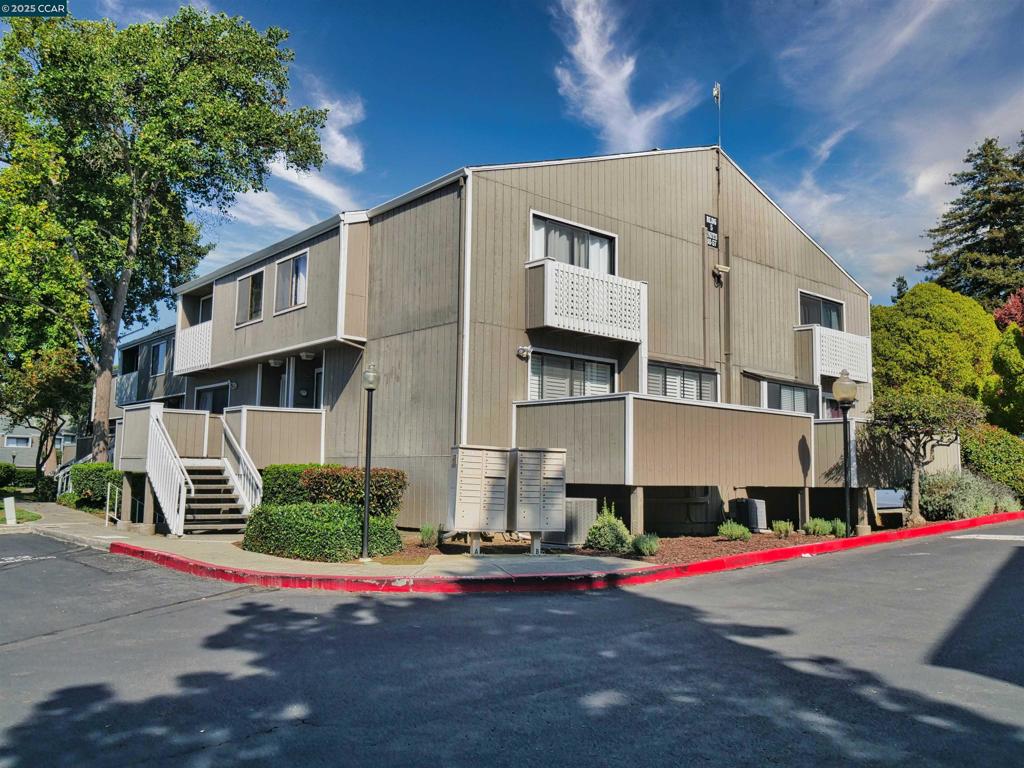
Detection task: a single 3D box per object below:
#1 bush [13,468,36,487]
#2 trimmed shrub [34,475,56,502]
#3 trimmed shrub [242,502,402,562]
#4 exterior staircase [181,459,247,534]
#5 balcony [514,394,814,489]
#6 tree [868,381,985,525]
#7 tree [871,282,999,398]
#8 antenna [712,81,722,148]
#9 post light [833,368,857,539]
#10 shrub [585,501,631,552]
[{"bbox_3d":[-29.604,5.674,50.300,1.500,1.080,1.400,6,-8,-40],"label":"bush"},{"bbox_3d":[-17.459,3.918,30.999,0.850,0.990,0.850,6,-8,-40],"label":"trimmed shrub"},{"bbox_3d":[-2.932,2.188,12.567,1.350,0.700,2.650,6,-8,-40],"label":"trimmed shrub"},{"bbox_3d":[-6.217,2.222,16.683,1.500,1.470,1.950,6,-8,-40],"label":"exterior staircase"},{"bbox_3d":[3.123,1.241,16.284,5.730,1.480,2.850,6,-8,-40],"label":"balcony"},{"bbox_3d":[8.757,1.444,17.500,2.400,3.020,2.400,6,-8,-40],"label":"tree"},{"bbox_3d":[14.989,0.156,29.582,5.400,7.640,5.200,6,-8,-40],"label":"tree"},{"bbox_3d":[5.149,-6.746,20.676,0.220,1.760,0.220,6,-8,-40],"label":"antenna"},{"bbox_3d":[6.320,1.303,15.649,0.450,3.170,0.450,6,-8,-40],"label":"post light"},{"bbox_3d":[1.497,2.202,12.853,0.740,0.730,0.740,1,-6,0],"label":"shrub"}]

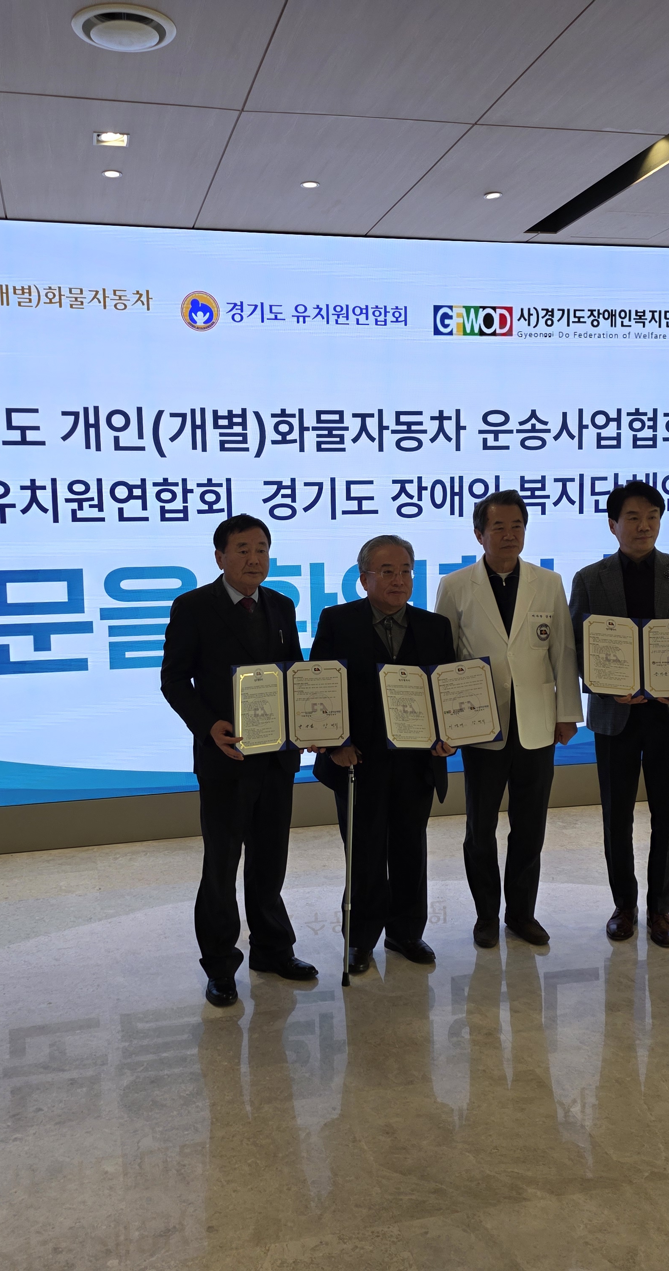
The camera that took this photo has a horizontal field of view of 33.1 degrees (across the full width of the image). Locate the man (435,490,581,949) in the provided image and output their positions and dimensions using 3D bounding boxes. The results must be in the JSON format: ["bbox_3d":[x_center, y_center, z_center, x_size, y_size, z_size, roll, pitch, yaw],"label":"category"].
[{"bbox_3d":[0.670,0.323,4.324,0.550,1.737,0.380,-2,6,-5],"label":"man"}]

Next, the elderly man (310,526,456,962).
[{"bbox_3d":[0.173,0.426,4.154,0.540,1.583,0.420,-3,6,-16],"label":"elderly man"}]

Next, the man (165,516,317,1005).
[{"bbox_3d":[-0.316,0.411,3.929,0.540,1.676,0.430,-4,6,-30],"label":"man"}]

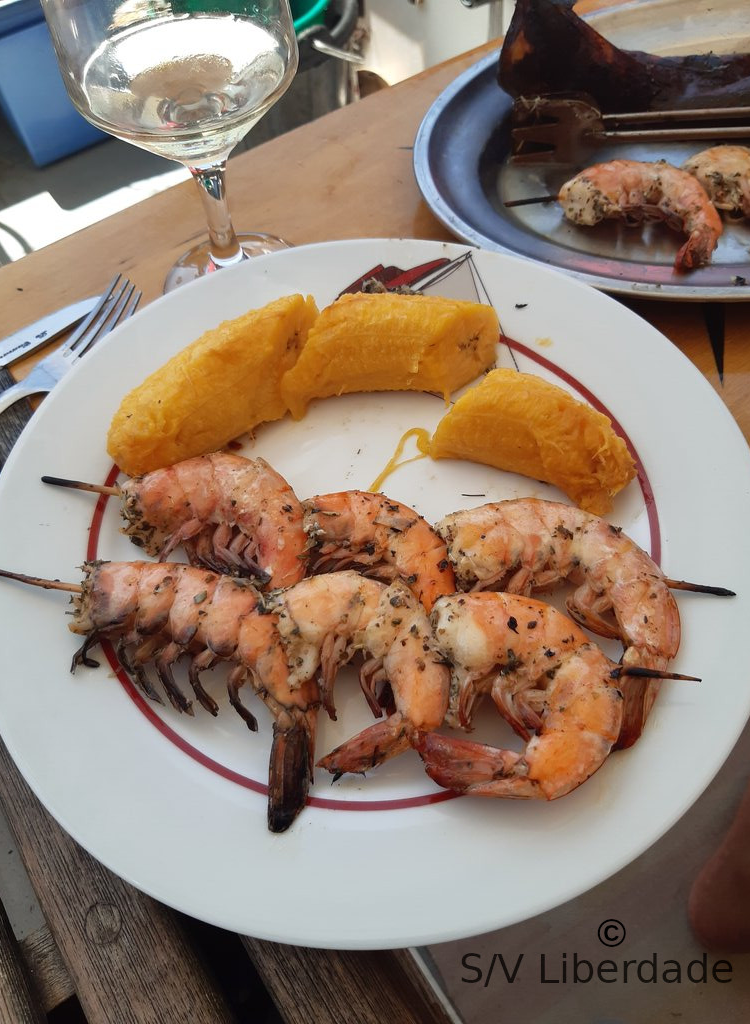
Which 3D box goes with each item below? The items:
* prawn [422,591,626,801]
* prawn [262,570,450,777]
[{"bbox_3d":[0.042,0.051,0.221,0.057,0.025,0.058,5,59,7],"label":"prawn"},{"bbox_3d":[-0.004,0.044,0.229,0.048,0.024,0.060,-10,58,-3],"label":"prawn"}]

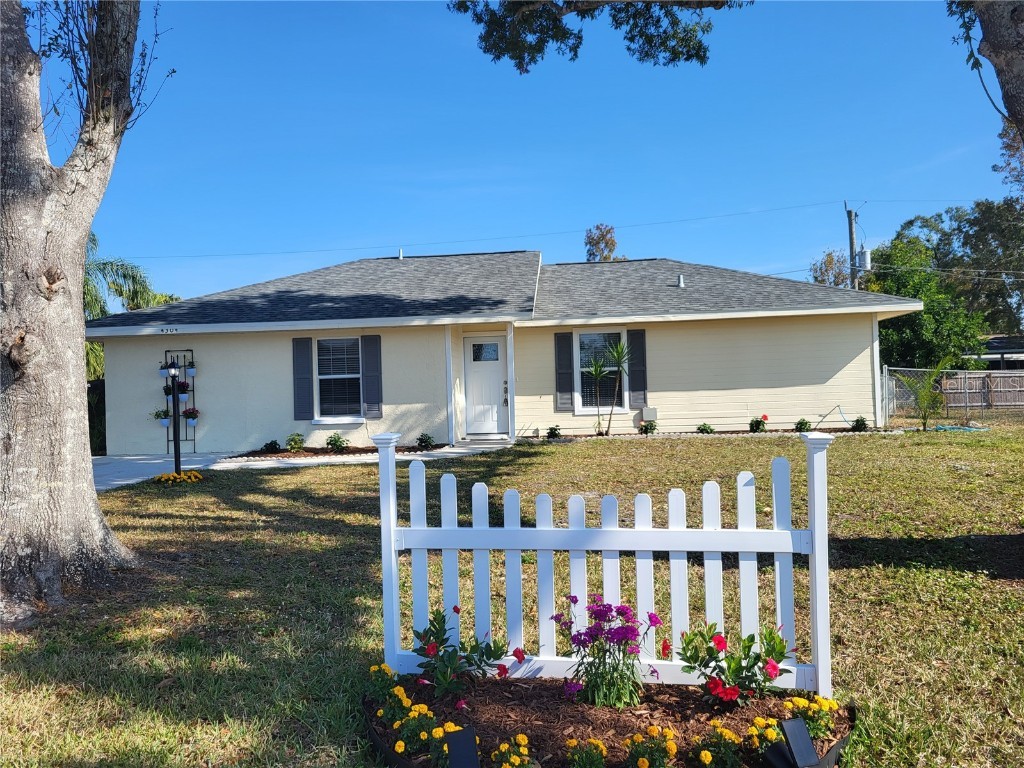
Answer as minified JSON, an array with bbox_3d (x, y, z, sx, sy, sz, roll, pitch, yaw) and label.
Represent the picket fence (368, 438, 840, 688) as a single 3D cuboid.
[{"bbox_3d":[0.383,0.802,3.531,2.069,1.162,0.153,-2,1,11],"label":"picket fence"}]

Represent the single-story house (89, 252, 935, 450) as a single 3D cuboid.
[{"bbox_3d":[-0.083,-1.075,19.303,16.926,4.372,9.929,-2,1,4],"label":"single-story house"}]

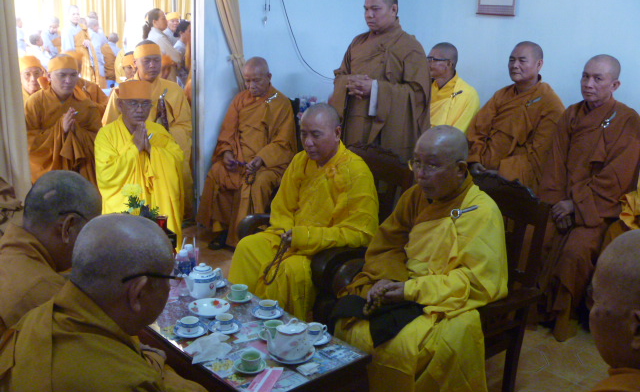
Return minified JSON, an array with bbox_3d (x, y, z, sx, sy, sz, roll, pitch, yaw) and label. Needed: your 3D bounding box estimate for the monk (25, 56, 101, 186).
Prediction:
[{"bbox_3d":[-1.587,-0.281,4.020,0.530,1.180,0.580,-5,15,-29],"label":"monk"}]

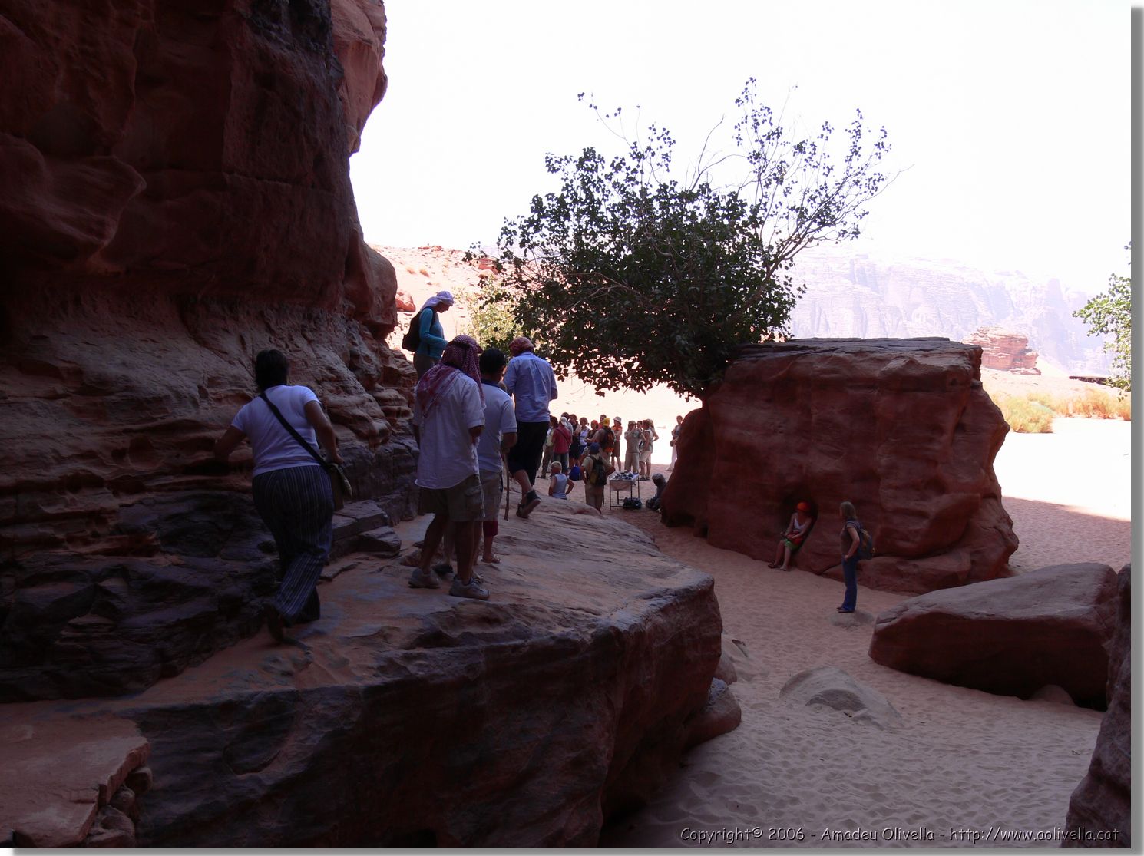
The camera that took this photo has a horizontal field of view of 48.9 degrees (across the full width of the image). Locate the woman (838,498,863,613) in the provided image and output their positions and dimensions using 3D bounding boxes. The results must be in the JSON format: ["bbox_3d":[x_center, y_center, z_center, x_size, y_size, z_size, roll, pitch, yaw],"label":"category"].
[{"bbox_3d":[4.200,1.927,18.800,0.480,1.660,0.470,1,3,13],"label":"woman"}]

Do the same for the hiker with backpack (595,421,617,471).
[{"bbox_3d":[0.933,0.612,34.500,0.550,1.740,0.500,-2,4,-35],"label":"hiker with backpack"}]

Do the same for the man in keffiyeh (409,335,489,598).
[{"bbox_3d":[-0.828,0.230,8.500,0.530,1.750,0.450,3,4,42],"label":"man in keffiyeh"}]

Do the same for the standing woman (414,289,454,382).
[{"bbox_3d":[-1.543,-0.738,13.900,0.480,1.600,0.480,0,3,5],"label":"standing woman"}]

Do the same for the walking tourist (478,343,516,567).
[{"bbox_3d":[-0.643,0.246,9.350,0.530,1.700,0.420,2,4,35],"label":"walking tourist"}]

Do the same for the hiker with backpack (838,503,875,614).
[{"bbox_3d":[4.234,1.927,18.800,0.520,1.660,0.470,1,3,13],"label":"hiker with backpack"}]

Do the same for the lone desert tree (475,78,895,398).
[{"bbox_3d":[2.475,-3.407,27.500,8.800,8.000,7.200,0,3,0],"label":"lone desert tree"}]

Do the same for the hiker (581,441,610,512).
[{"bbox_3d":[0.548,1.196,29.700,0.570,1.730,0.500,-1,3,-18],"label":"hiker"}]

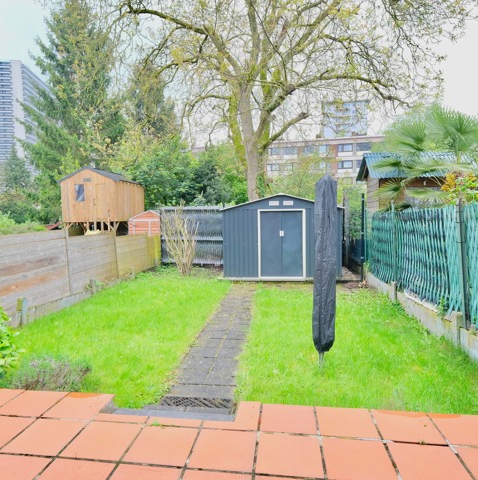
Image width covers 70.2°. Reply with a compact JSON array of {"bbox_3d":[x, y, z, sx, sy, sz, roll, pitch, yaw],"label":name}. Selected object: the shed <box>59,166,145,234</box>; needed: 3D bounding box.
[{"bbox_3d":[-6.674,-1.690,17.285,2.800,3.500,3.500,0,3,7],"label":"shed"}]

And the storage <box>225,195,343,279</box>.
[{"bbox_3d":[1.141,-0.118,8.791,2.800,1.970,1.900,0,3,7],"label":"storage"}]

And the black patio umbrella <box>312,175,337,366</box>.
[{"bbox_3d":[0.845,0.291,3.360,0.240,1.860,0.240,0,3,7],"label":"black patio umbrella"}]

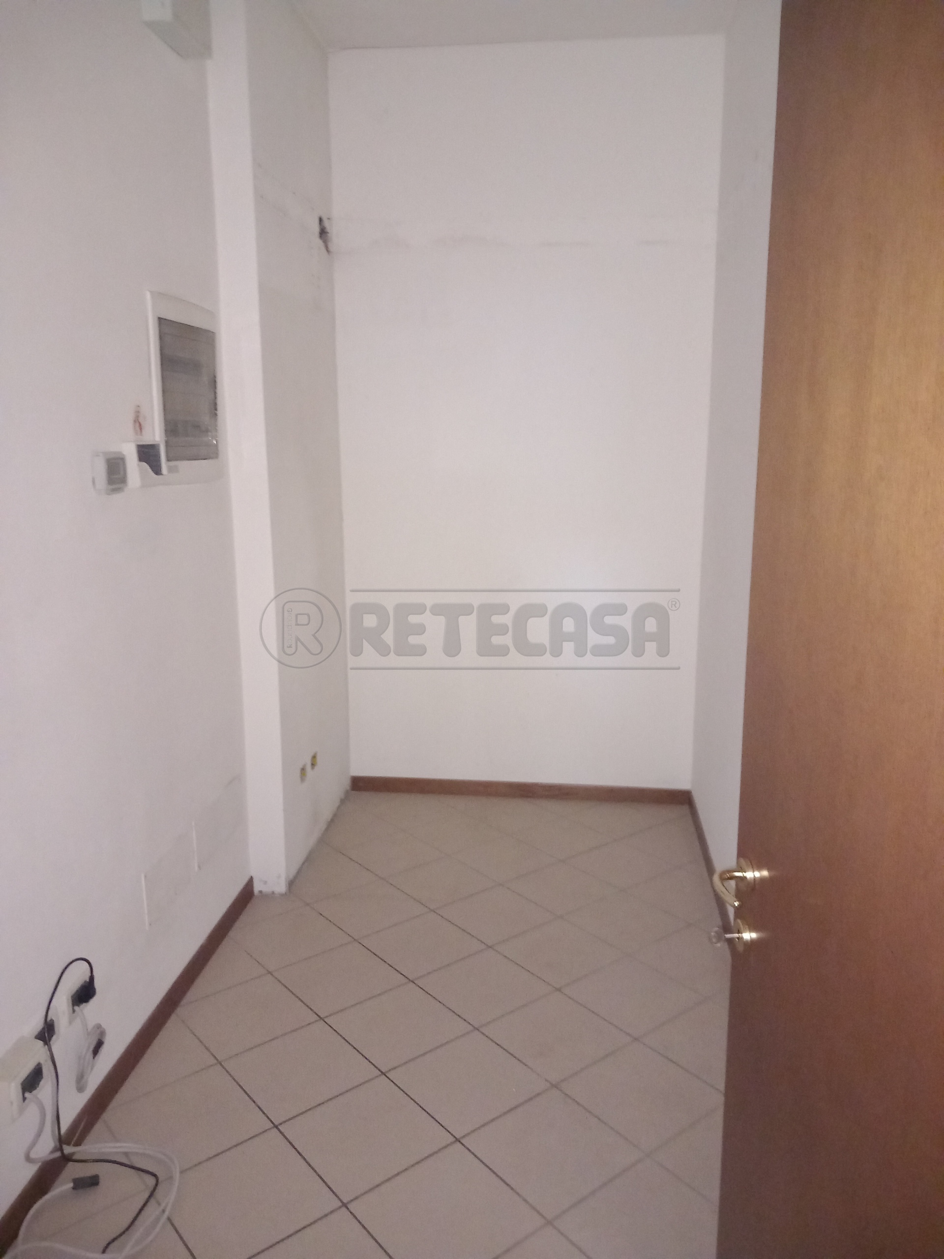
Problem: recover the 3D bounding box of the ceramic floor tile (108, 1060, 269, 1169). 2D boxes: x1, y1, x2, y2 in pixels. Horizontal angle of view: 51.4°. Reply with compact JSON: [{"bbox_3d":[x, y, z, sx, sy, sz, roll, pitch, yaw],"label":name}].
[{"bbox_3d":[-0.669,1.157,2.305,0.300,0.010,0.300,-9,15,-38],"label":"ceramic floor tile"}]

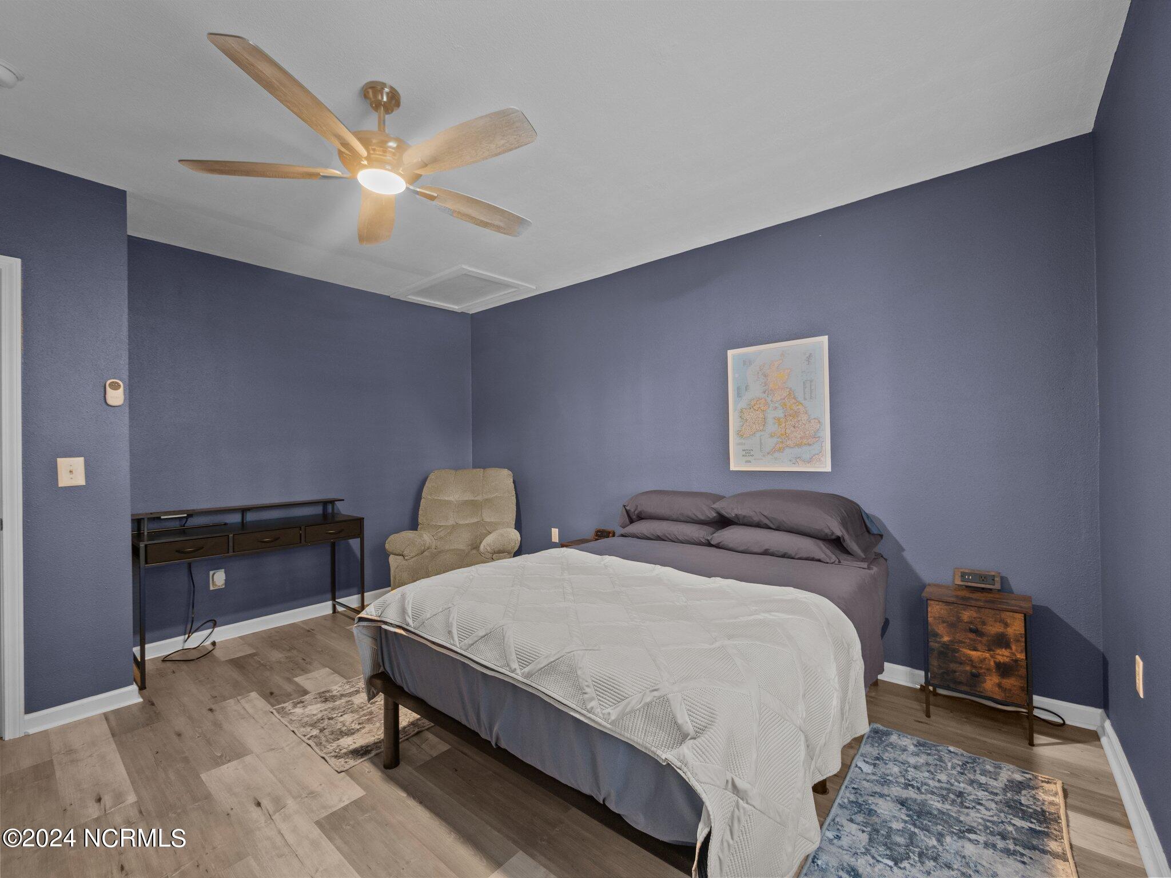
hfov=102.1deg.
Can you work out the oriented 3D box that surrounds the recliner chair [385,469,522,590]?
[{"bbox_3d":[-0.955,0.775,3.720,0.920,1.030,0.940,-1,0,-3],"label":"recliner chair"}]

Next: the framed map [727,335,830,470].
[{"bbox_3d":[1.130,-0.187,2.805,0.582,0.757,0.020,-1,0,40],"label":"framed map"}]

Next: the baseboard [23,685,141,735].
[{"bbox_3d":[-2.314,1.246,2.197,0.015,0.092,0.370,-1,0,40],"label":"baseboard"}]

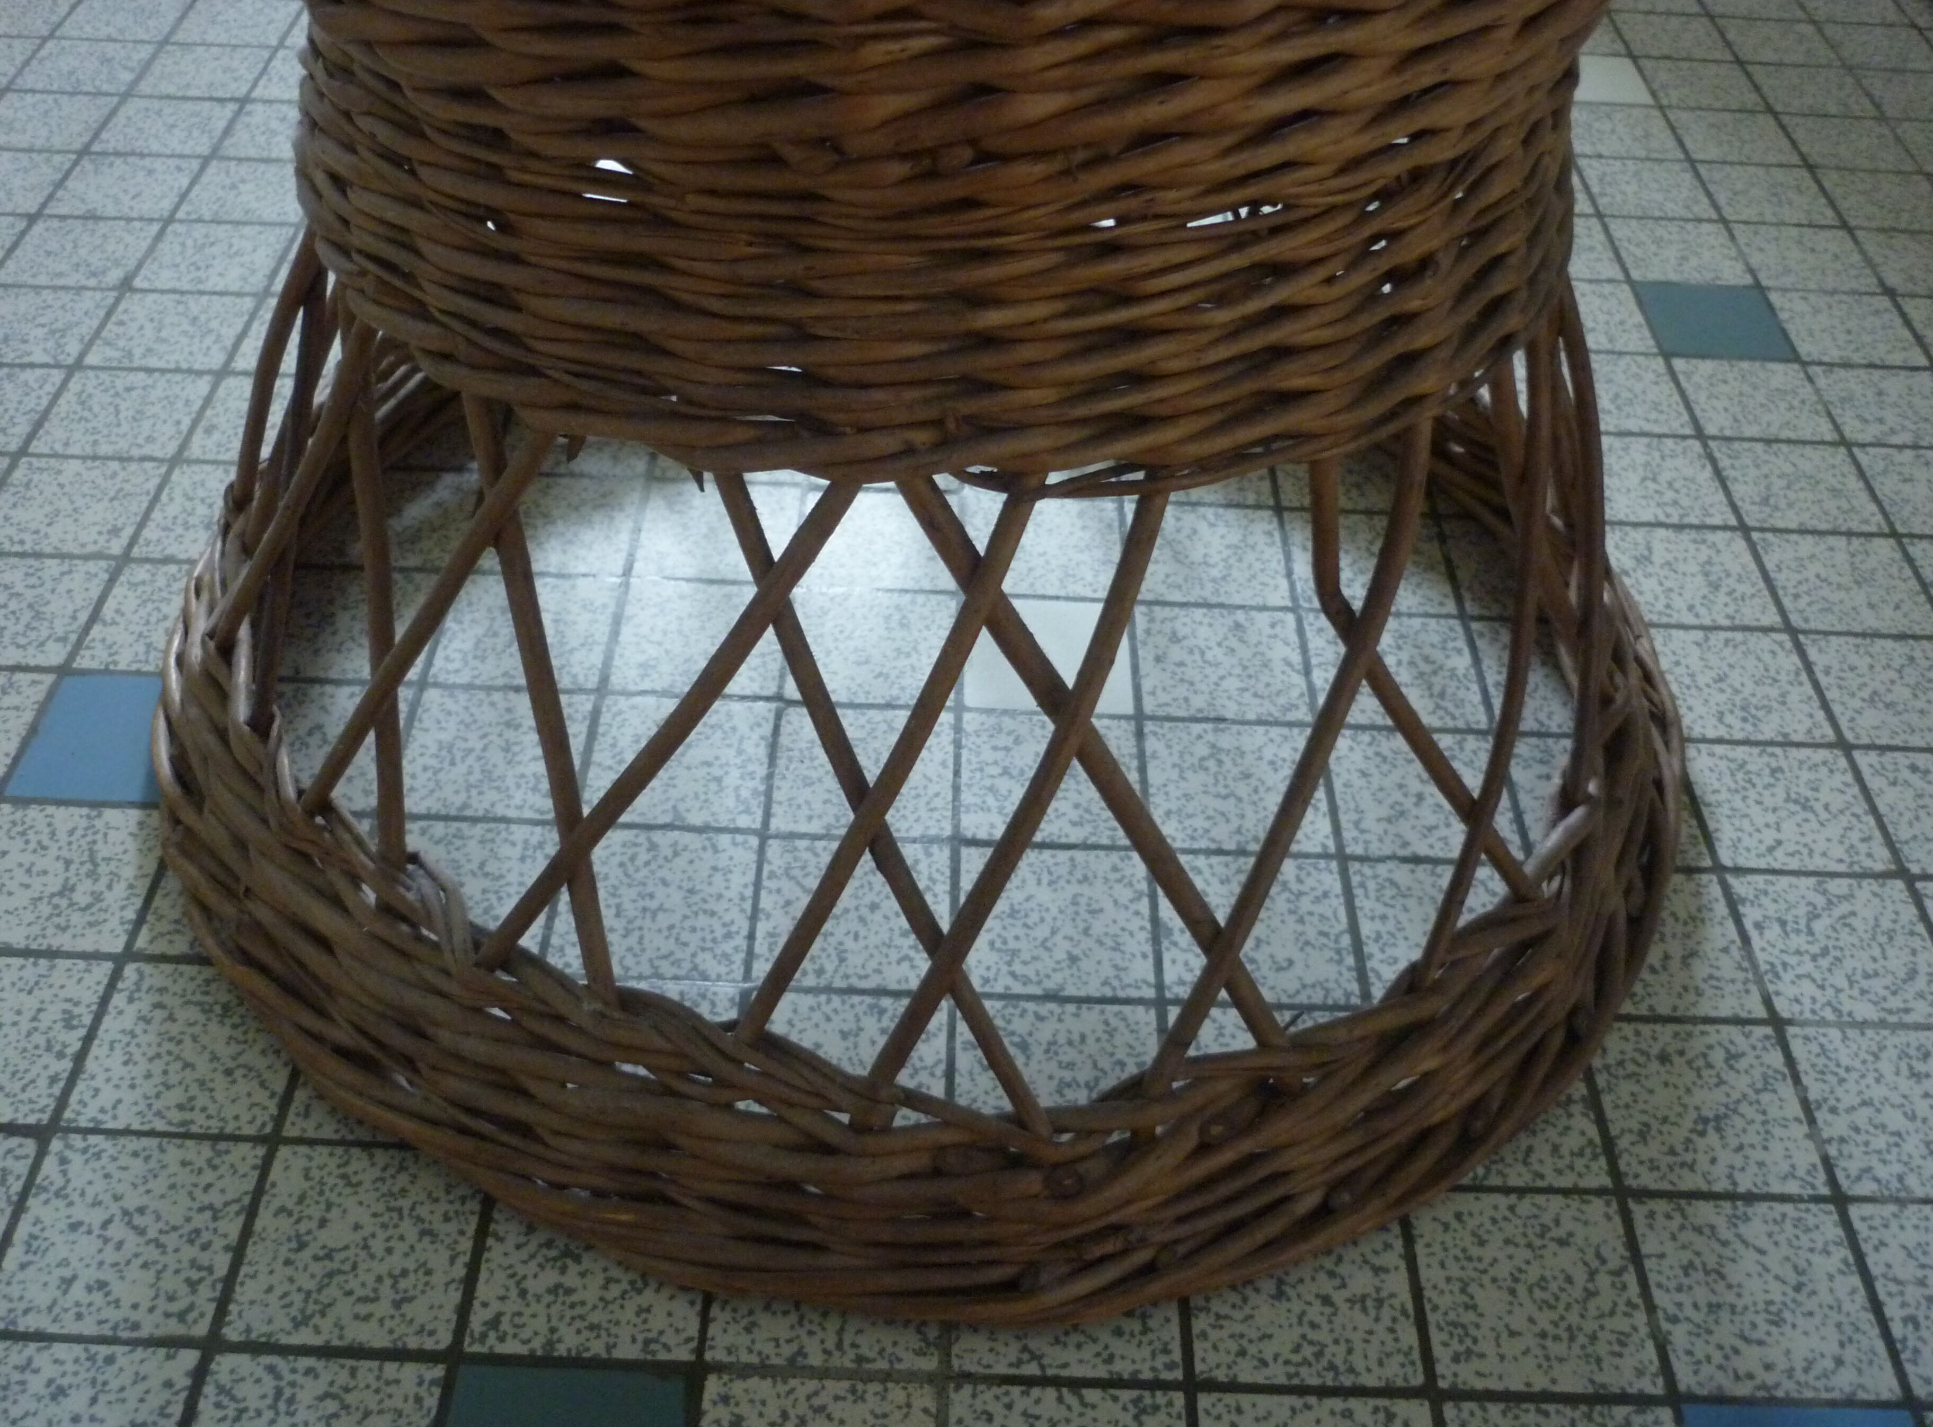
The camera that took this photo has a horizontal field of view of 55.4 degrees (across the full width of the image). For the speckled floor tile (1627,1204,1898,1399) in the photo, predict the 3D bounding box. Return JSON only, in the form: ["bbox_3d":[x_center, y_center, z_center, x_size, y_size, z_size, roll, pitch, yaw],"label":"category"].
[{"bbox_3d":[0.181,0.135,0.424,0.050,0.007,0.049,2,44,-1],"label":"speckled floor tile"}]

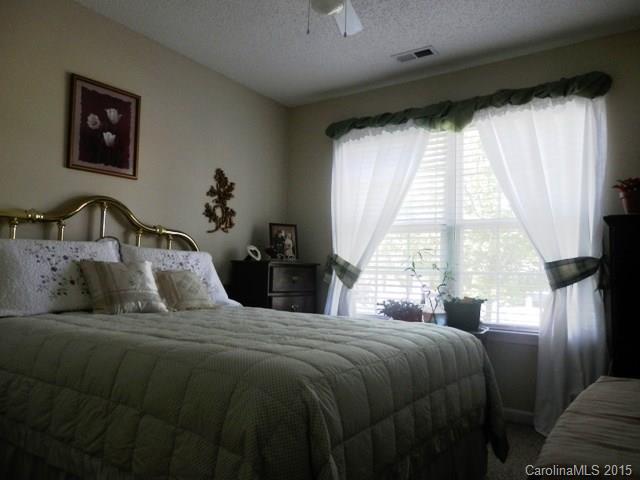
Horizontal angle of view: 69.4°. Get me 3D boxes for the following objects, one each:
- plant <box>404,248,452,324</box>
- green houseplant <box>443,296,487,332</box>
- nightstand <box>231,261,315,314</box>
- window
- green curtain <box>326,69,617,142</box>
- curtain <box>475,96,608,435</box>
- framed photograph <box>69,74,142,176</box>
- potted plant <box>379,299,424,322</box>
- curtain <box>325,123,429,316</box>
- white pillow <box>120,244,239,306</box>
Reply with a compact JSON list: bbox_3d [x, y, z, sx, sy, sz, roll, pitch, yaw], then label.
[{"bbox_3d":[0.724,0.334,3.137,0.310,0.540,0.250,-2,-4,32],"label":"plant"},{"bbox_3d":[0.926,0.477,2.999,0.260,0.230,0.240,-2,-4,32],"label":"green houseplant"},{"bbox_3d":[-0.326,0.693,3.471,0.400,1.040,0.570,-2,-5,38],"label":"nightstand"},{"bbox_3d":[0.921,-0.125,3.304,1.650,1.430,0.100,-2,-4,32],"label":"window"},{"bbox_3d":[0.892,-0.853,3.277,2.010,0.250,0.150,-2,-4,32],"label":"green curtain"},{"bbox_3d":[1.371,0.144,2.907,0.790,2.050,0.130,-2,-4,32],"label":"curtain"},{"bbox_3d":[-1.194,-0.623,2.606,0.030,0.500,0.430,-2,-4,32],"label":"framed photograph"},{"bbox_3d":[0.562,0.504,3.227,0.290,0.210,0.260,-2,-4,32],"label":"potted plant"},{"bbox_3d":[0.411,0.175,3.511,0.860,2.040,0.130,-2,-4,32],"label":"curtain"},{"bbox_3d":[-0.835,0.223,2.748,0.170,0.410,0.700,-35,-21,25],"label":"white pillow"}]

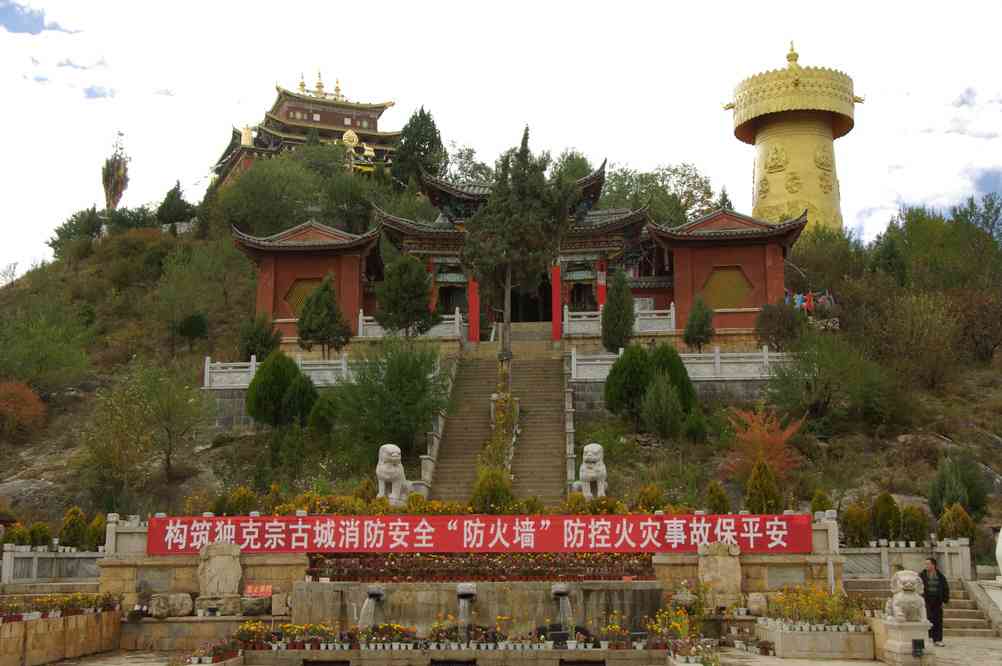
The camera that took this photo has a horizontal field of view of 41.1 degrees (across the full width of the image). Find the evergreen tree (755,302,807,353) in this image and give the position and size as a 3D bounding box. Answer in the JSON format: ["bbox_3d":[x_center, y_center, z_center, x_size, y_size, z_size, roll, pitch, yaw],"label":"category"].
[{"bbox_3d":[10.123,0.072,48.169,1.871,2.452,1.871,0,-10,0],"label":"evergreen tree"}]

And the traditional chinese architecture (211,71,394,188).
[{"bbox_3d":[-15.398,-15.734,112.000,15.500,11.500,12.500,3,-10,-19],"label":"traditional chinese architecture"}]

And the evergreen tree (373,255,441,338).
[{"bbox_3d":[-3.039,-1.091,43.755,2.196,3.039,2.087,0,-10,0],"label":"evergreen tree"}]

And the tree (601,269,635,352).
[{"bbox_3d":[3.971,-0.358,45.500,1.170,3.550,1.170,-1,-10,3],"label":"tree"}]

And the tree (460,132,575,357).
[{"bbox_3d":[0.576,-3.020,46.600,3.841,8.596,3.841,0,-10,1],"label":"tree"}]

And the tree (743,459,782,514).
[{"bbox_3d":[6.058,3.658,30.800,0.877,1.423,0.877,-2,-10,11],"label":"tree"}]

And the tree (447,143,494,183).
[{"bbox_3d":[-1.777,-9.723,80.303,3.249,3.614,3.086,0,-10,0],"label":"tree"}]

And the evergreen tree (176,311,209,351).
[{"bbox_3d":[-11.098,-0.092,48.123,1.154,1.463,1.096,0,-10,0],"label":"evergreen tree"}]

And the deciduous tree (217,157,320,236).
[{"bbox_3d":[-13.413,-7.759,77.000,6.000,5.004,6.000,1,-10,-10],"label":"deciduous tree"}]

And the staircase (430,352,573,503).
[{"bbox_3d":[0.196,2.754,43.252,4.100,6.100,10.700,-1,-10,3],"label":"staircase"}]

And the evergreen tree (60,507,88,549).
[{"bbox_3d":[-10.472,4.829,32.892,0.715,1.097,0.679,0,-10,0],"label":"evergreen tree"}]

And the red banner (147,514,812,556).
[{"bbox_3d":[-0.422,4.066,26.800,13.300,0.780,0.080,-1,-10,3],"label":"red banner"}]

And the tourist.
[{"bbox_3d":[8.495,5.310,26.345,0.580,1.733,0.360,-3,-10,17],"label":"tourist"}]

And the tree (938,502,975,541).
[{"bbox_3d":[10.341,4.415,30.300,0.908,1.124,0.908,-4,-10,19],"label":"tree"}]

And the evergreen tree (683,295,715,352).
[{"bbox_3d":[6.540,-0.083,44.200,1.060,2.420,1.060,-2,-10,8],"label":"evergreen tree"}]

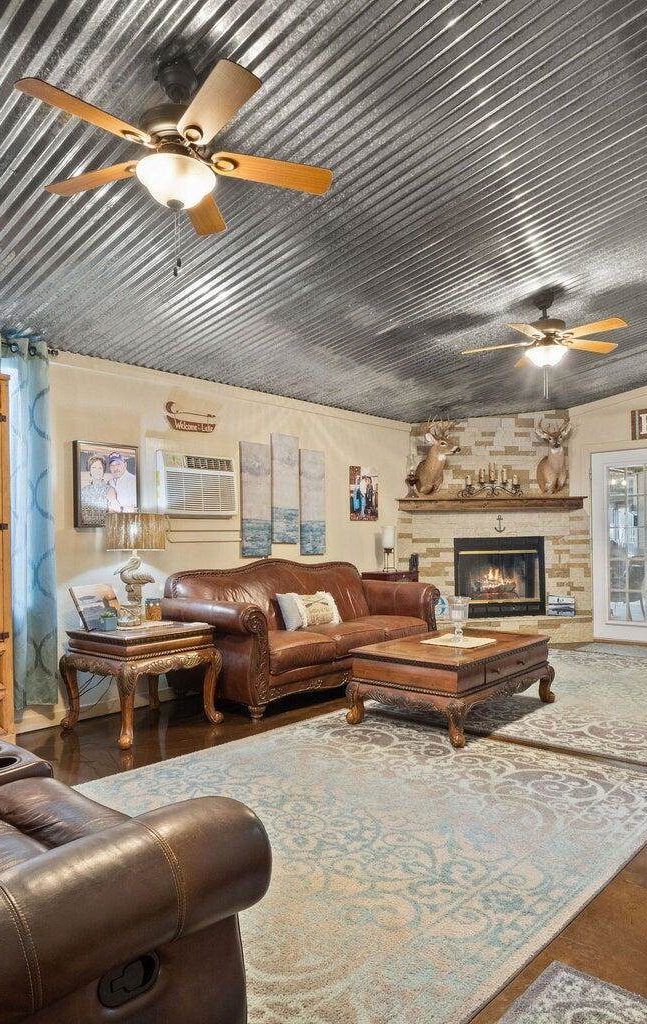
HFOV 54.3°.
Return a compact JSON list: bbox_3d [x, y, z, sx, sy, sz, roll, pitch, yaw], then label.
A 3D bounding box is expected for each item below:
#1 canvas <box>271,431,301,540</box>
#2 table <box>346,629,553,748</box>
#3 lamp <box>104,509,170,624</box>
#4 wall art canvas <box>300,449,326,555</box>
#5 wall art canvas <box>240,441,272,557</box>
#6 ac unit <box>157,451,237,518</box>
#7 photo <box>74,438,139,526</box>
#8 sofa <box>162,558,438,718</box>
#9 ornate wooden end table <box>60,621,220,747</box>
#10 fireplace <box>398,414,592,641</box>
[{"bbox_3d":[-0.343,-0.198,5.530,0.030,0.955,0.339,-2,-1,39],"label":"canvas"},{"bbox_3d":[0.867,1.097,4.145,0.760,0.460,1.260,-3,-3,45],"label":"table"},{"bbox_3d":[-1.216,0.361,4.112,0.410,0.710,0.410,-3,-3,45],"label":"lamp"},{"bbox_3d":[-0.102,-0.081,5.676,0.033,0.932,0.305,-3,-3,45],"label":"wall art canvas"},{"bbox_3d":[-0.562,-0.097,5.210,0.033,0.926,0.302,-3,-3,45],"label":"wall art canvas"},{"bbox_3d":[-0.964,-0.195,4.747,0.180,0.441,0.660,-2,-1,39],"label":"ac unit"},{"bbox_3d":[-1.431,-0.173,4.185,0.050,0.540,0.440,-2,-1,39],"label":"photo"},{"bbox_3d":[-0.076,0.882,5.027,0.866,0.990,2.260,-3,-3,45],"label":"sofa"},{"bbox_3d":[-1.141,1.023,3.915,0.670,0.620,0.670,-2,-1,39],"label":"ornate wooden end table"},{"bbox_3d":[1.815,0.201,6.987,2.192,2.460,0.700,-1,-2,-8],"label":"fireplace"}]

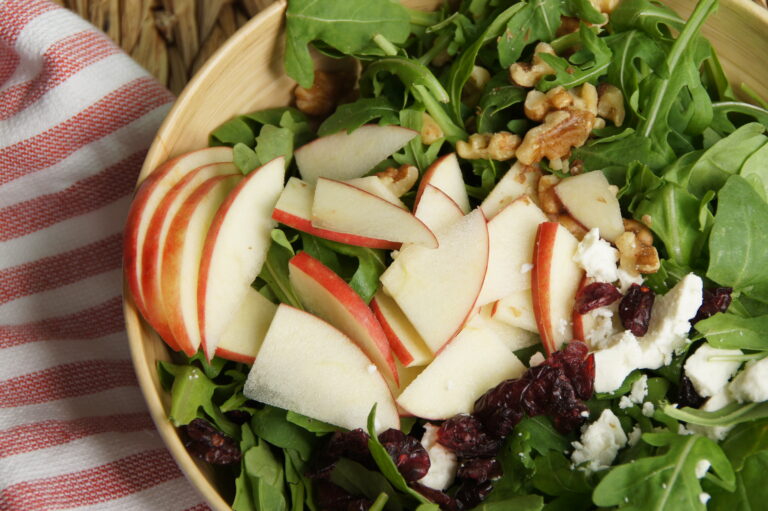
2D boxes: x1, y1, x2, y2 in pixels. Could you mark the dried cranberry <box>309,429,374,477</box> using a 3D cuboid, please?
[{"bbox_3d":[-0.013,0.061,0.980,0.019,0.010,0.014,-15,62,-11],"label":"dried cranberry"}]

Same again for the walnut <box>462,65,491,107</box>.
[{"bbox_3d":[0.032,-0.059,1.121,0.015,0.011,0.016,0,62,0],"label":"walnut"}]

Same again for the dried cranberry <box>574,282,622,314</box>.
[{"bbox_3d":[0.067,0.013,1.001,0.014,0.008,0.010,-15,62,-11],"label":"dried cranberry"}]

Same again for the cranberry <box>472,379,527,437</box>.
[{"bbox_3d":[0.038,0.050,1.047,0.020,0.011,0.014,-37,68,-18],"label":"cranberry"}]

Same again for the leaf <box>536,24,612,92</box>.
[{"bbox_3d":[0.062,-0.064,1.047,0.025,0.008,0.017,-20,63,-14],"label":"leaf"}]

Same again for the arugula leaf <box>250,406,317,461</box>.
[{"bbox_3d":[-0.033,0.058,1.058,0.024,0.011,0.018,27,65,14],"label":"arugula leaf"}]

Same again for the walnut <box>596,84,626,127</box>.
[{"bbox_3d":[0.074,-0.049,1.042,0.009,0.010,0.013,-10,61,-9],"label":"walnut"}]

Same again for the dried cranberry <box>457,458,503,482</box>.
[{"bbox_3d":[0.031,0.070,1.046,0.016,0.008,0.008,-4,62,-2],"label":"dried cranberry"}]

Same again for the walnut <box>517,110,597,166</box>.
[{"bbox_3d":[0.059,-0.041,1.093,0.028,0.012,0.016,-32,66,-16],"label":"walnut"}]

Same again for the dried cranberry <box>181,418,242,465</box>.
[{"bbox_3d":[-0.057,0.061,1.057,0.020,0.009,0.012,27,65,14],"label":"dried cranberry"}]

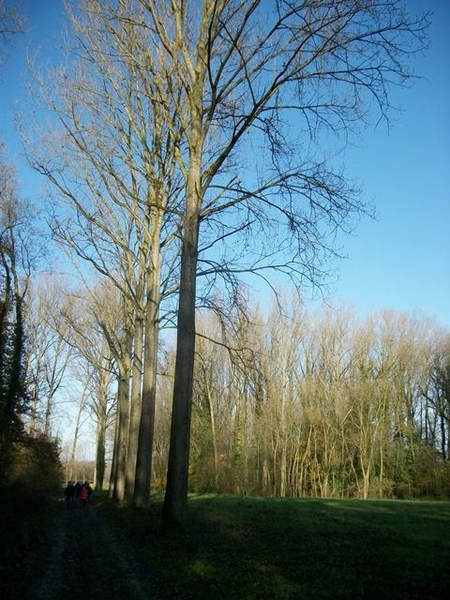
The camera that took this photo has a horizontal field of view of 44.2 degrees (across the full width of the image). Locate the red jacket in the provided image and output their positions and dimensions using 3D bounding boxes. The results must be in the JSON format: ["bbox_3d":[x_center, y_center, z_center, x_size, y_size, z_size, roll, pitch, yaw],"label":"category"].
[{"bbox_3d":[-8.909,12.209,35.000,0.560,0.800,0.340,4,-19,-13],"label":"red jacket"}]

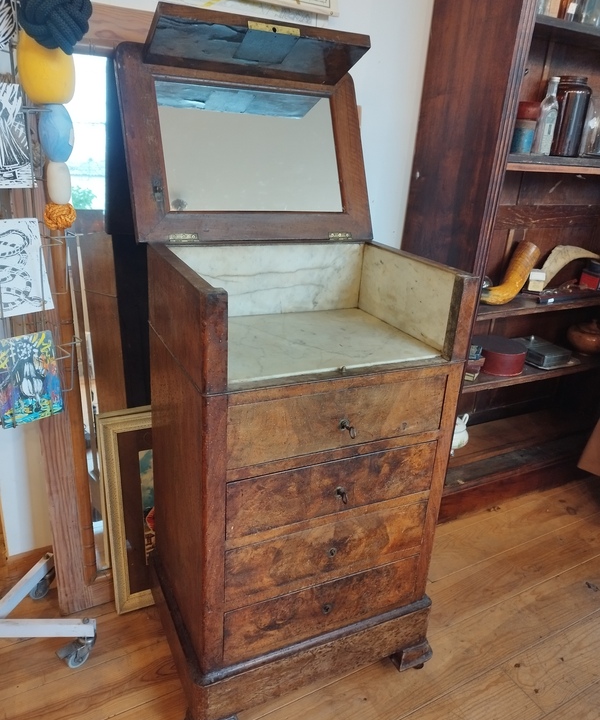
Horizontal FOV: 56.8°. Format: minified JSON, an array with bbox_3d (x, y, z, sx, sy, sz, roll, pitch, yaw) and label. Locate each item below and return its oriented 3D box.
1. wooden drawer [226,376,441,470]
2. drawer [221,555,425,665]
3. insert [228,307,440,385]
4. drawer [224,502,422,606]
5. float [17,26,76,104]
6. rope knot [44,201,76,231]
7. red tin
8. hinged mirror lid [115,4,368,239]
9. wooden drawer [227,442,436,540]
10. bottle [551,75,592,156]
[{"bbox_3d":[0.005,0.046,1.173,0.454,0.117,0.375,-6,22,-25],"label":"wooden drawer"},{"bbox_3d":[-0.021,0.450,1.318,0.454,0.120,0.375,-6,22,-25],"label":"drawer"},{"bbox_3d":[0.009,-0.040,1.144,0.460,0.019,0.369,-6,22,-25],"label":"insert"},{"bbox_3d":[-0.013,0.316,1.270,0.454,0.117,0.375,-6,22,-25],"label":"drawer"},{"bbox_3d":[-0.411,-0.476,0.897,0.086,0.109,0.086,-6,22,-25],"label":"float"},{"bbox_3d":[-0.421,-0.254,0.976,0.051,0.049,0.051,-6,22,-25],"label":"rope knot"},{"bbox_3d":[0.678,-0.015,1.911,0.188,0.080,0.188,3,20,-1],"label":"red tin"},{"bbox_3d":[-0.072,-0.489,1.208,0.578,0.430,0.187,-6,-2,-25],"label":"hinged mirror lid"},{"bbox_3d":[-0.004,0.182,1.222,0.454,0.119,0.375,-6,22,-25],"label":"wooden drawer"},{"bbox_3d":[0.822,-0.743,1.713,0.119,0.229,0.119,-6,22,-25],"label":"bottle"}]

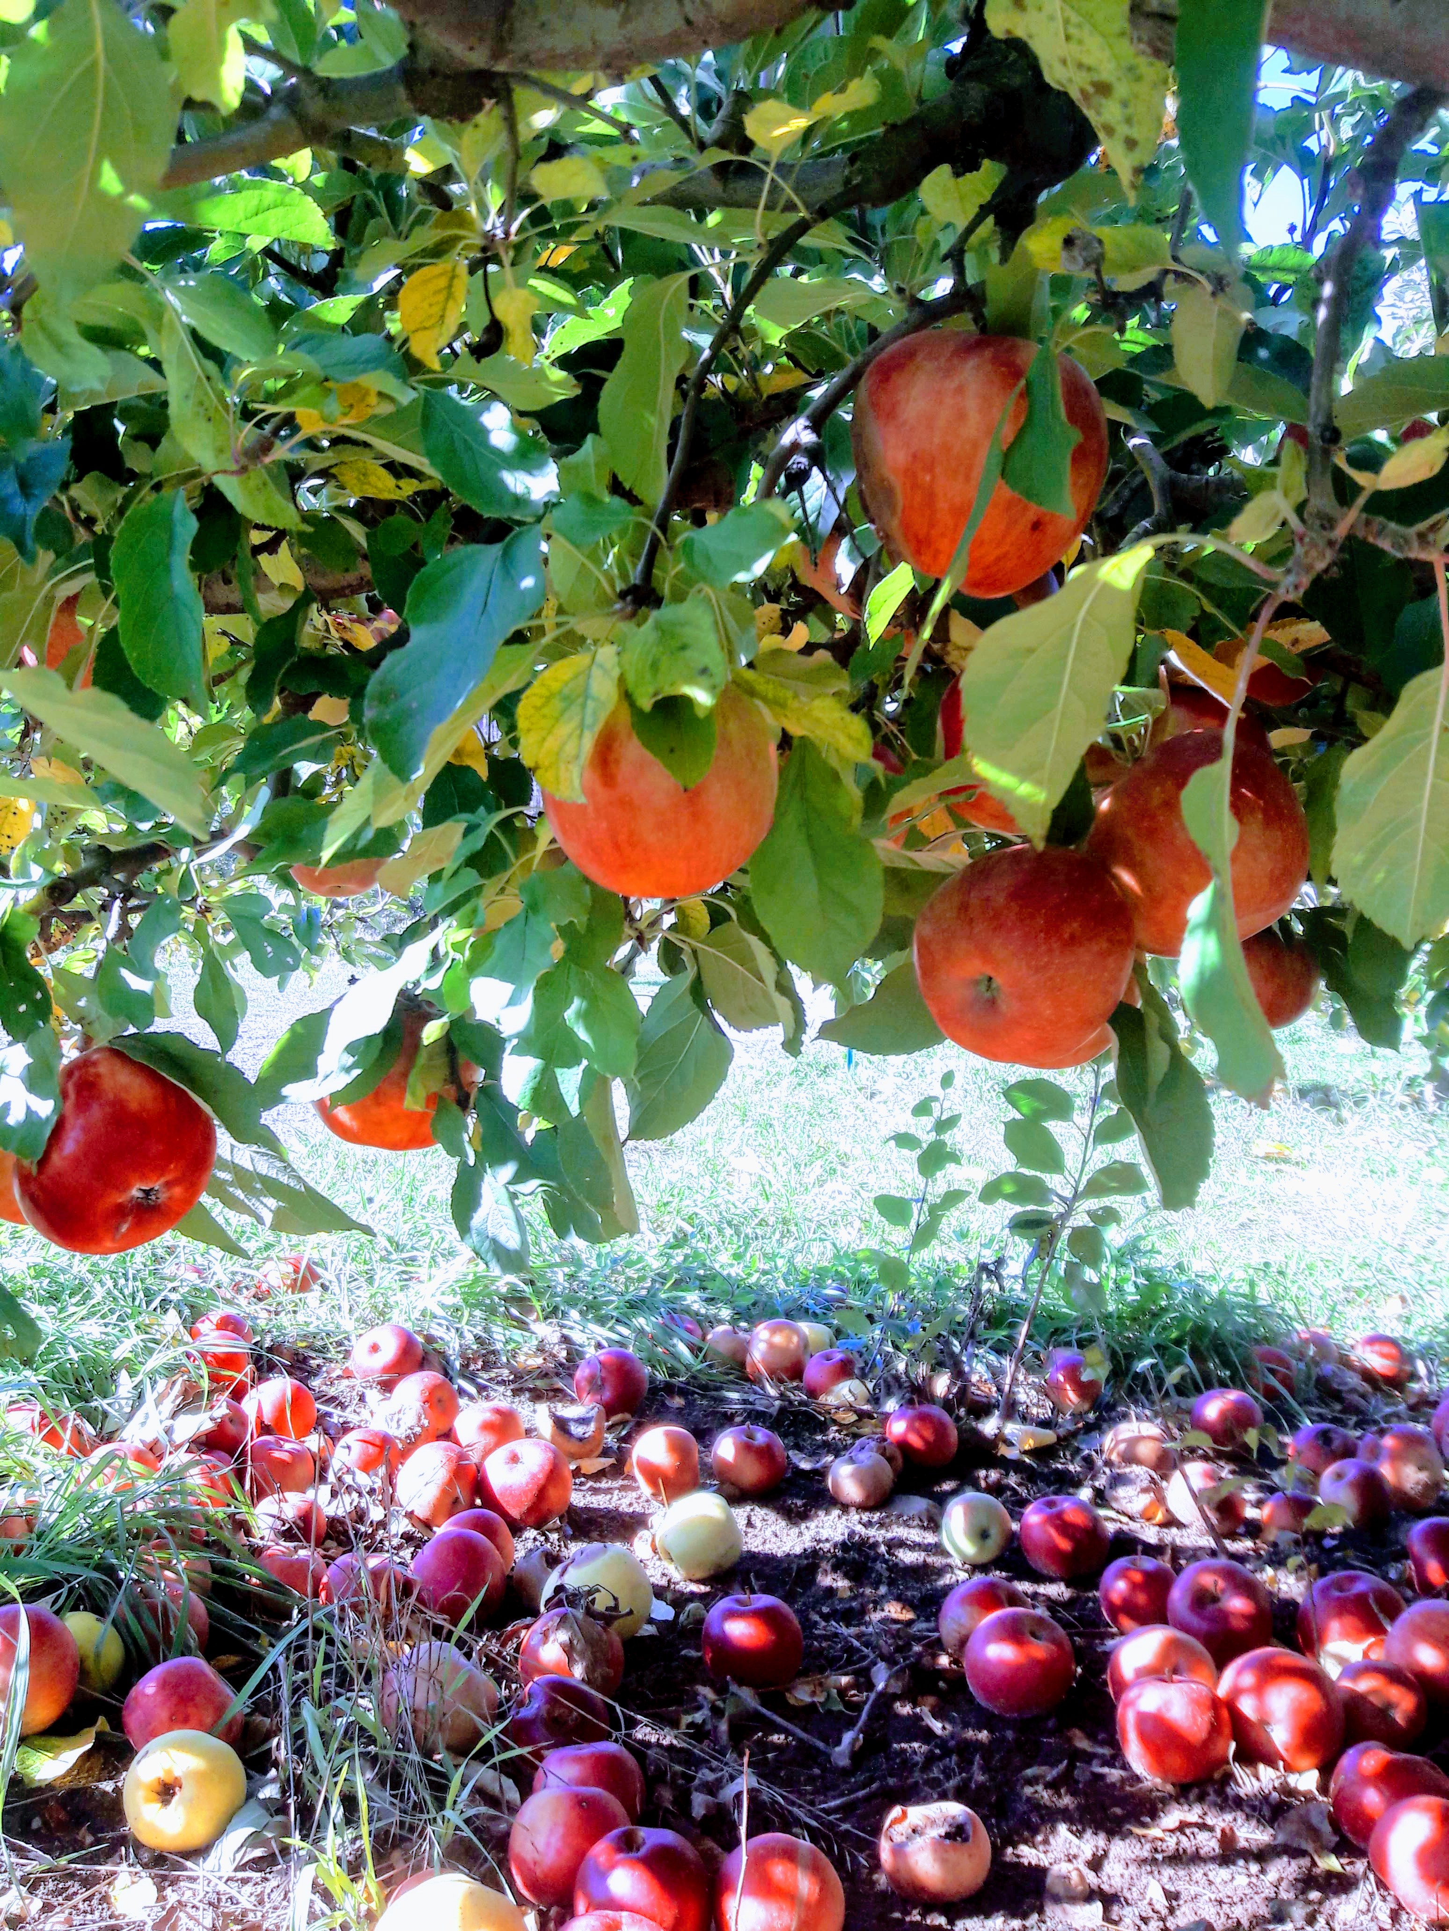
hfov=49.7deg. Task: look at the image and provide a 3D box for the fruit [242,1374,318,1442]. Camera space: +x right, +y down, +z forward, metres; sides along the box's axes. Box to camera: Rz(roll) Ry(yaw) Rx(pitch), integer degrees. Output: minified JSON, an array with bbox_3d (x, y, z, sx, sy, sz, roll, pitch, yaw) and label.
[{"bbox_3d":[-0.478,0.475,1.677,0.077,0.070,0.077,0,3,-16],"label":"fruit"}]

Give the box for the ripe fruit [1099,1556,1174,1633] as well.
[{"bbox_3d":[0.367,0.561,1.395,0.066,0.063,0.066,2,3,0],"label":"ripe fruit"}]

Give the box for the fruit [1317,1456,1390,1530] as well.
[{"bbox_3d":[0.616,0.516,1.528,0.069,0.065,0.069,-25,34,0],"label":"fruit"}]

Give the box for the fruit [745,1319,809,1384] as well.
[{"bbox_3d":[0.065,0.465,1.884,0.077,0.074,0.077,2,3,0],"label":"fruit"}]

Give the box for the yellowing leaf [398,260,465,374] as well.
[{"bbox_3d":[-0.145,-0.325,0.780,0.034,0.057,0.015,10,6,-7],"label":"yellowing leaf"}]

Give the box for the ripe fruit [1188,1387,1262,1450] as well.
[{"bbox_3d":[0.539,0.487,1.677,0.077,0.068,0.077,0,3,0],"label":"ripe fruit"}]

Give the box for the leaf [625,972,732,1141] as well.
[{"bbox_3d":[-0.019,0.037,0.640,0.040,0.074,0.020,20,0,-5],"label":"leaf"}]

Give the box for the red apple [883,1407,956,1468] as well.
[{"bbox_3d":[0.208,0.500,1.657,0.074,0.066,0.074,1,3,7],"label":"red apple"}]

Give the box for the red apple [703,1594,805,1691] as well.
[{"bbox_3d":[0.022,0.515,1.190,0.076,0.071,0.076,0,3,0],"label":"red apple"}]

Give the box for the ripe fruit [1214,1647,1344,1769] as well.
[{"bbox_3d":[0.376,0.504,1.060,0.084,0.084,0.080,0,-5,29],"label":"ripe fruit"}]

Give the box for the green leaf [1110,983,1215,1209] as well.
[{"bbox_3d":[0.160,0.048,0.570,0.034,0.083,0.024,-14,0,16],"label":"green leaf"}]

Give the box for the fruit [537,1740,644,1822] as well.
[{"bbox_3d":[-0.086,0.529,1.001,0.070,0.065,0.070,0,3,-5],"label":"fruit"}]

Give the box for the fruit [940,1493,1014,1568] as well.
[{"bbox_3d":[0.233,0.524,1.452,0.067,0.067,0.063,-32,23,-3],"label":"fruit"}]

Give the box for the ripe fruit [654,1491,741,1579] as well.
[{"bbox_3d":[-0.023,0.498,1.366,0.074,0.071,0.074,2,3,0],"label":"ripe fruit"}]

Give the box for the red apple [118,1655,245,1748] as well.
[{"bbox_3d":[-0.352,0.482,1.016,0.078,0.070,0.078,2,3,0],"label":"red apple"}]

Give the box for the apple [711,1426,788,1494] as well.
[{"bbox_3d":[0.025,0.497,1.571,0.075,0.068,0.075,0,3,0],"label":"apple"}]

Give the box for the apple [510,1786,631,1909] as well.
[{"bbox_3d":[-0.092,0.526,0.931,0.072,0.069,0.072,2,3,0],"label":"apple"}]

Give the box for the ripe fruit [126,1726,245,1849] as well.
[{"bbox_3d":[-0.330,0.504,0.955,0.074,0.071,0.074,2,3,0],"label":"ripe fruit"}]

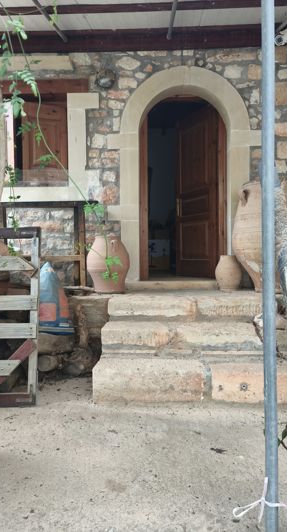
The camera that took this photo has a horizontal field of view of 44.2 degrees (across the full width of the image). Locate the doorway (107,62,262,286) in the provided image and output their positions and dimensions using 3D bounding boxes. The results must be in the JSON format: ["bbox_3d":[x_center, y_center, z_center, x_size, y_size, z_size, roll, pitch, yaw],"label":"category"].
[{"bbox_3d":[0.460,-1.037,4.127,1.732,2.411,0.250,0,2,2],"label":"doorway"}]

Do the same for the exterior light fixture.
[{"bbox_3d":[-0.417,-2.083,3.948,0.235,0.219,0.140,0,2,2],"label":"exterior light fixture"}]

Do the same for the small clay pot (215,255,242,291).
[{"bbox_3d":[0.918,0.076,3.801,0.280,0.377,0.280,0,2,2],"label":"small clay pot"}]

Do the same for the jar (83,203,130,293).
[{"bbox_3d":[-0.370,-0.021,3.758,0.430,0.596,0.430,0,2,2],"label":"jar"}]

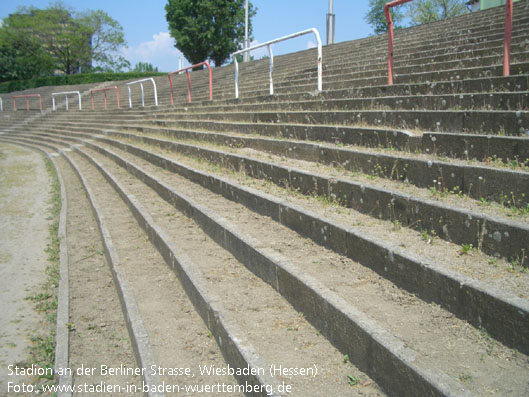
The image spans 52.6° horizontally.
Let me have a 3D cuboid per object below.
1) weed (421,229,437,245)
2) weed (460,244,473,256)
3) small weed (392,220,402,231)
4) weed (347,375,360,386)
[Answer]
[{"bbox_3d":[0.965,0.223,3.150,0.085,0.083,0.080,1,9,0],"label":"weed"},{"bbox_3d":[1.083,0.279,2.870,0.060,0.057,0.055,1,9,0],"label":"weed"},{"bbox_3d":[0.878,0.178,3.530,0.057,0.058,0.053,1,9,0],"label":"small weed"},{"bbox_3d":[0.384,0.786,2.310,0.058,0.030,0.052,1,9,0],"label":"weed"}]

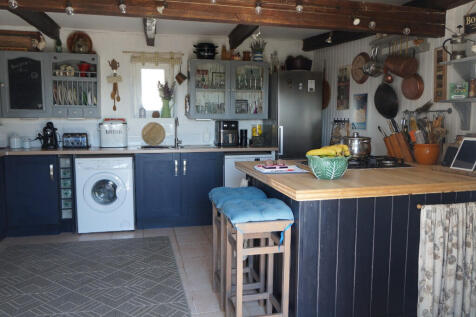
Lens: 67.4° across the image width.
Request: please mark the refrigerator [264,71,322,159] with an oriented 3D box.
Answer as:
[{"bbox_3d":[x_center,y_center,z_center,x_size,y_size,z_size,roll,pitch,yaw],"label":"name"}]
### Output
[{"bbox_3d":[0.708,-0.167,4.722,0.580,1.850,0.630,-1,7,-13],"label":"refrigerator"}]

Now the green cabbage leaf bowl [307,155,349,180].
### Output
[{"bbox_3d":[0.542,0.049,2.161,0.244,0.142,0.244,0,6,0],"label":"green cabbage leaf bowl"}]

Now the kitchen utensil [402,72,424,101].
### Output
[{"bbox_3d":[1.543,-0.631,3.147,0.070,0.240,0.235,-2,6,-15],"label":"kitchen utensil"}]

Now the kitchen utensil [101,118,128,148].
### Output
[{"bbox_3d":[-1.514,-0.314,4.378,0.315,0.355,0.230,-1,7,-13],"label":"kitchen utensil"}]

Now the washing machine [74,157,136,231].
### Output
[{"bbox_3d":[-1.555,0.386,4.286,0.597,0.850,0.570,-2,6,-15],"label":"washing machine"}]

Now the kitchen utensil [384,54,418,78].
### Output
[{"bbox_3d":[1.437,-0.809,3.138,0.210,0.210,0.270,-2,6,-15],"label":"kitchen utensil"}]

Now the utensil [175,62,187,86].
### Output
[{"bbox_3d":[-0.732,-1.092,4.585,0.150,0.280,0.080,-2,6,-15],"label":"utensil"}]

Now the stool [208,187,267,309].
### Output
[{"bbox_3d":[0.012,0.633,2.542,0.355,0.745,0.355,-1,7,-13],"label":"stool"}]

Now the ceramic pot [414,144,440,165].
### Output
[{"bbox_3d":[1.427,-0.028,2.693,0.175,0.148,0.175,0,5,0],"label":"ceramic pot"}]

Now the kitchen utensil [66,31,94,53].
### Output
[{"bbox_3d":[-1.859,-1.346,4.206,0.285,0.285,0.080,-1,7,-13],"label":"kitchen utensil"}]

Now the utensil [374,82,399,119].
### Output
[{"bbox_3d":[1.363,-0.532,3.306,0.060,0.322,0.270,-1,7,-13],"label":"utensil"}]

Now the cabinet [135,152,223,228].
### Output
[{"bbox_3d":[-0.747,0.342,4.487,1.015,0.888,0.580,-1,7,-13],"label":"cabinet"}]

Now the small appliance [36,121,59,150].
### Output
[{"bbox_3d":[-2.111,-0.251,3.972,0.200,0.305,0.270,-2,6,-15],"label":"small appliance"}]

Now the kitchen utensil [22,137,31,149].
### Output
[{"bbox_3d":[-2.465,-0.171,4.156,0.075,0.122,0.075,-1,7,-13],"label":"kitchen utensil"}]

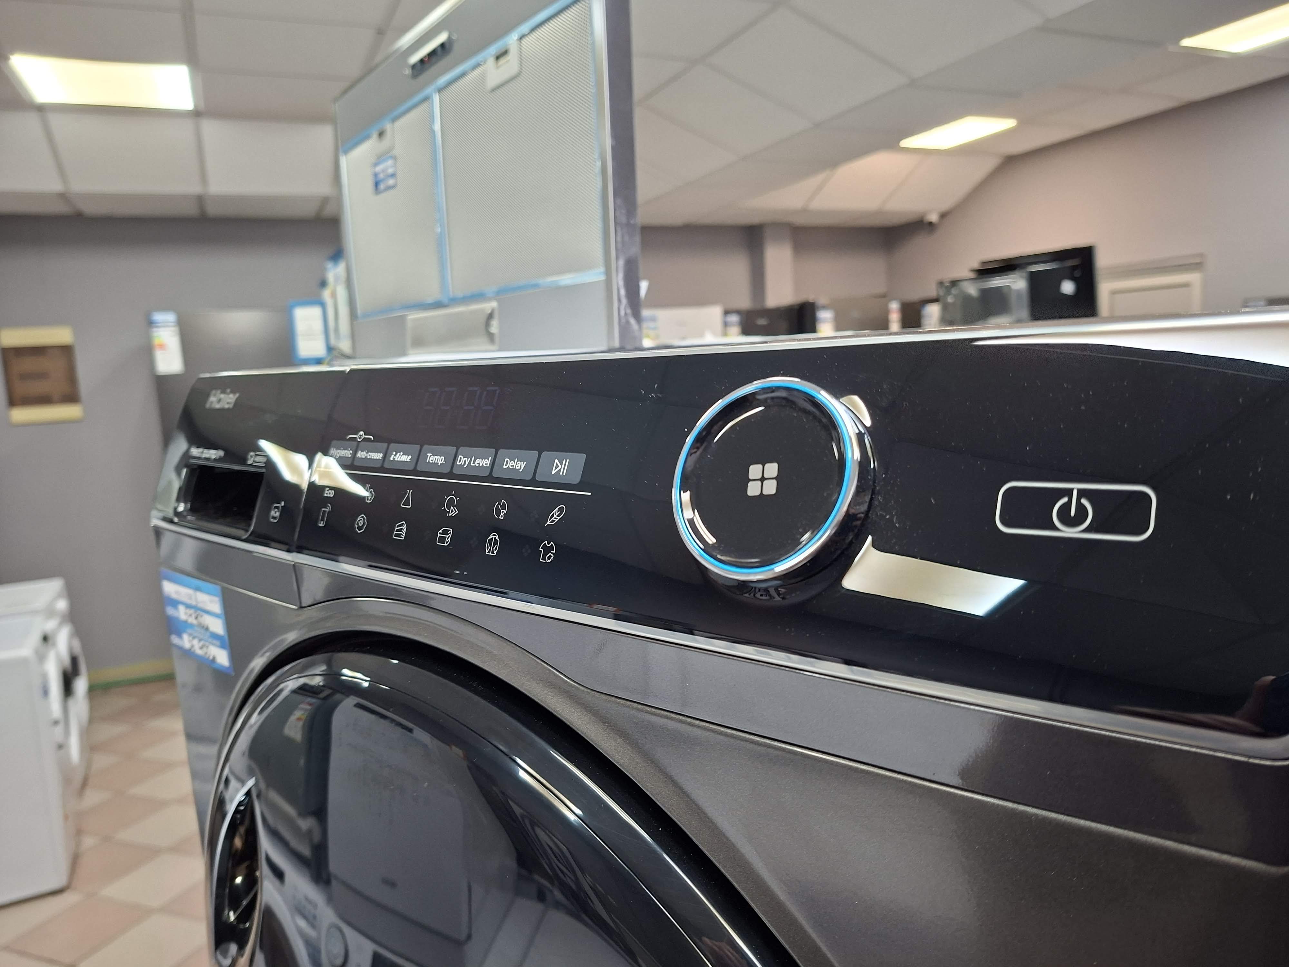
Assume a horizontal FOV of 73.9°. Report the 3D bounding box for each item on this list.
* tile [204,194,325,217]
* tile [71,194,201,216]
[{"bbox_3d":[-2.112,-1.540,4.760,0.595,0.020,0.595,-8,9,-25],"label":"tile"},{"bbox_3d":[-2.652,-1.467,4.510,0.595,0.020,0.595,-8,9,-25],"label":"tile"}]

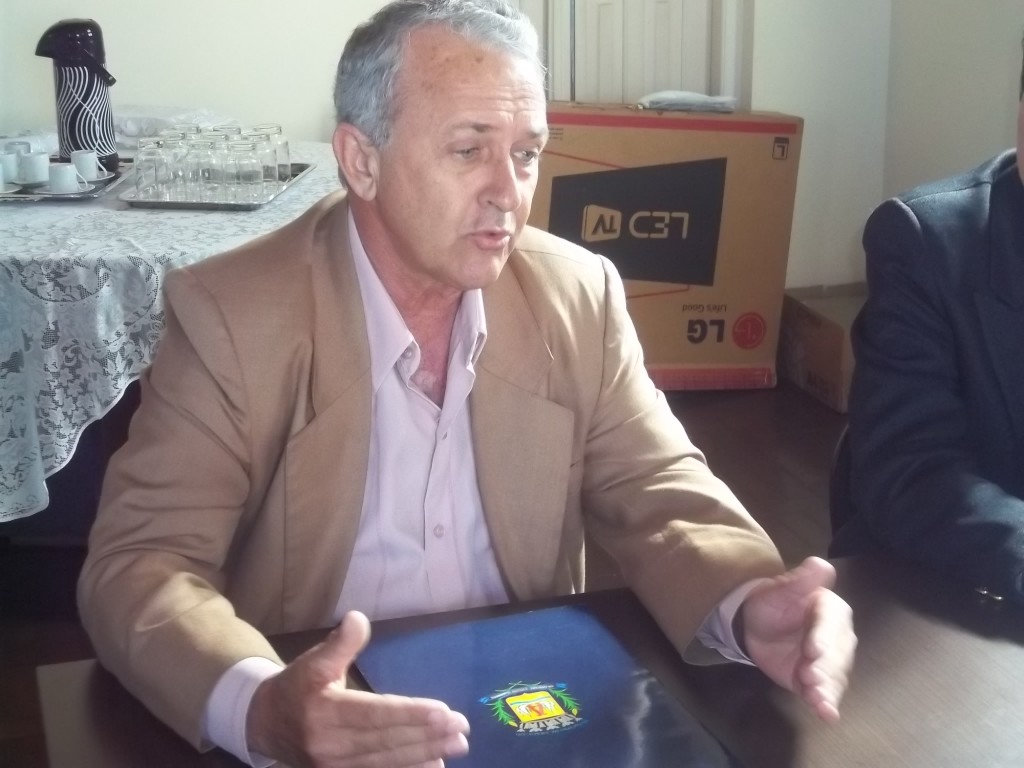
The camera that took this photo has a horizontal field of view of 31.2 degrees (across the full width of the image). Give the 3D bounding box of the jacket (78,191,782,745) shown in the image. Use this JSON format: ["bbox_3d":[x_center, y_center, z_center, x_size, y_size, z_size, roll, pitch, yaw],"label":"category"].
[{"bbox_3d":[-0.119,0.141,1.631,0.545,0.575,0.650,-5,16,-16],"label":"jacket"}]

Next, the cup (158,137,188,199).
[{"bbox_3d":[-0.677,-0.453,3.697,0.068,0.106,0.068,-1,16,0],"label":"cup"}]

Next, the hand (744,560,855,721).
[{"bbox_3d":[0.205,0.182,1.305,0.082,0.102,0.168,-4,16,-11],"label":"hand"}]

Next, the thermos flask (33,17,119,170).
[{"bbox_3d":[-0.917,-0.614,3.884,0.162,0.317,0.130,-5,16,-17],"label":"thermos flask"}]

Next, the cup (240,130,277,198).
[{"bbox_3d":[-0.507,-0.444,3.658,0.068,0.106,0.068,-1,16,0],"label":"cup"}]

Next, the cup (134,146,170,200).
[{"bbox_3d":[-0.705,-0.426,3.603,0.068,0.106,0.068,-1,16,0],"label":"cup"}]

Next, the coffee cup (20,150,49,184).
[{"bbox_3d":[-0.976,-0.447,3.755,0.066,0.060,0.058,-3,16,-10],"label":"coffee cup"}]

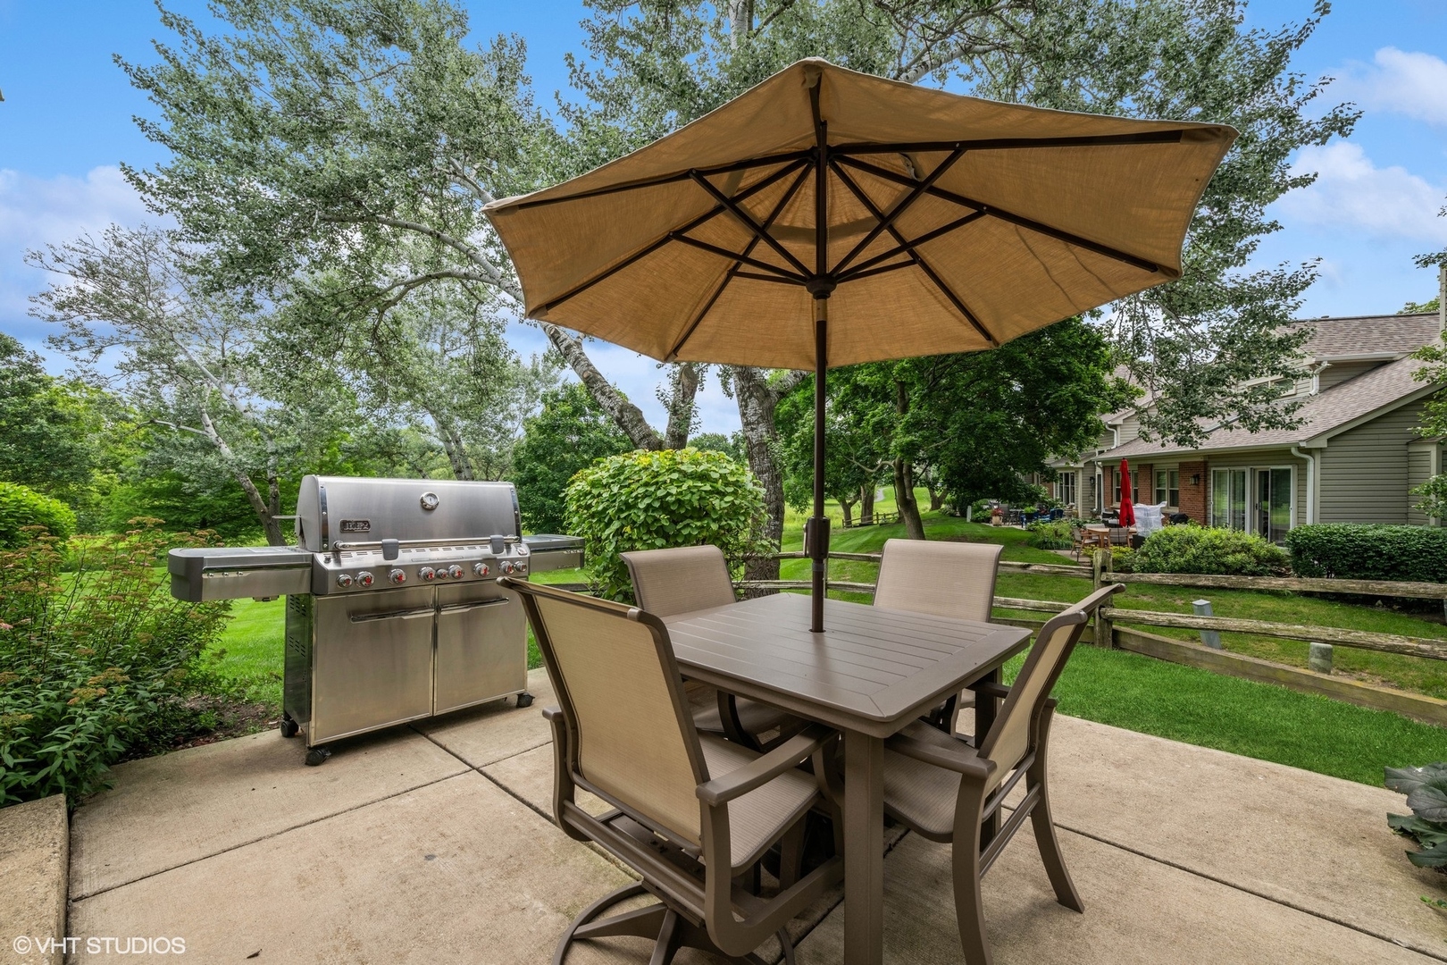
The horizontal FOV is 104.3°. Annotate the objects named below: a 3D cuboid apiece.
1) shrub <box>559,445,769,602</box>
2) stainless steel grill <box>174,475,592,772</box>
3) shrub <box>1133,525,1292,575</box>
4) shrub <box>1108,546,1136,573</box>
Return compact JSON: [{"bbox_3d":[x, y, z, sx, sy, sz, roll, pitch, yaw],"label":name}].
[{"bbox_3d":[-0.601,0.558,5.987,2.100,1.816,1.800,0,-1,0],"label":"shrub"},{"bbox_3d":[-1.691,0.625,3.013,0.676,1.301,1.855,-1,-2,43],"label":"stainless steel grill"},{"bbox_3d":[9.516,1.308,10.969,2.700,0.892,1.600,0,-1,0],"label":"shrub"},{"bbox_3d":[7.959,1.517,11.364,0.700,0.468,0.600,0,-1,0],"label":"shrub"}]

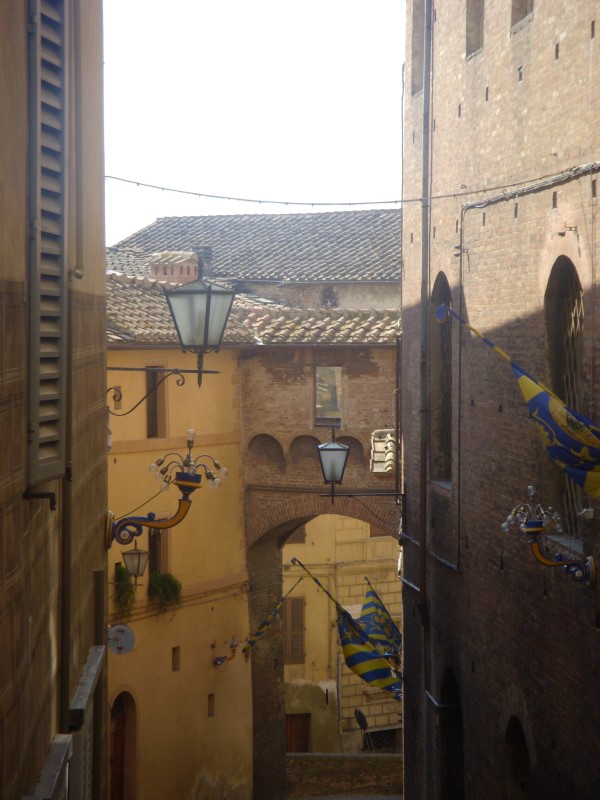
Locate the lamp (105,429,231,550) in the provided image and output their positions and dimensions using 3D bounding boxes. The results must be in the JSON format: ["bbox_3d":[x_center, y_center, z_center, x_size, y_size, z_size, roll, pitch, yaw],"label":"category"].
[{"bbox_3d":[-0.902,0.607,16.300,0.840,0.810,0.530,0,2,-5],"label":"lamp"}]

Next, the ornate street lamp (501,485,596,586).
[{"bbox_3d":[2.113,1.159,20.400,0.810,0.860,0.530,0,2,-4],"label":"ornate street lamp"}]

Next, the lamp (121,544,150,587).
[{"bbox_3d":[-3.553,3.602,52.000,0.450,0.950,0.450,1,2,29],"label":"lamp"}]

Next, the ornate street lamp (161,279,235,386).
[{"bbox_3d":[-0.849,-0.577,20.400,0.450,0.940,0.450,1,2,29],"label":"ornate street lamp"}]

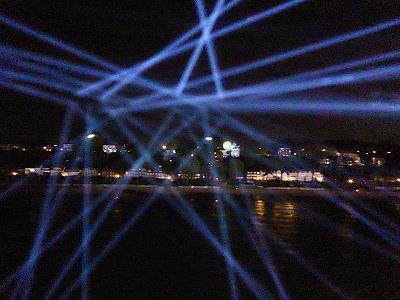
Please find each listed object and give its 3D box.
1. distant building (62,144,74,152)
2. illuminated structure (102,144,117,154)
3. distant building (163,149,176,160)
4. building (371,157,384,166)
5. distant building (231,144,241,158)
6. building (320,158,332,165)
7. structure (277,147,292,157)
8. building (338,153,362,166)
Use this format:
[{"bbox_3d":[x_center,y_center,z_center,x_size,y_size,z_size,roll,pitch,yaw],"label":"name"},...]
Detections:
[{"bbox_3d":[-166.420,-2.530,365.610,14.210,8.720,11.210,1,-6,-10],"label":"distant building"},{"bbox_3d":[-111.630,-0.310,356.360,16.110,10.300,12.720,1,-6,-7],"label":"illuminated structure"},{"bbox_3d":[-36.550,5.690,346.180,15.650,12.360,12.360,0,-6,-2],"label":"distant building"},{"bbox_3d":[199.670,12.660,324.980,12.630,9.420,9.970,-1,-6,14],"label":"building"},{"bbox_3d":[42.330,0.890,344.500,11.180,17.060,9.000,0,-6,3],"label":"distant building"},{"bbox_3d":[142.300,12.940,324.980,12.630,6.650,9.970,-1,-6,10],"label":"building"},{"bbox_3d":[104.980,2.470,356.810,17.260,10.900,13.630,-1,-6,7],"label":"structure"},{"bbox_3d":[170.350,11.320,327.000,25.250,14.400,14.000,-1,-6,12],"label":"building"}]

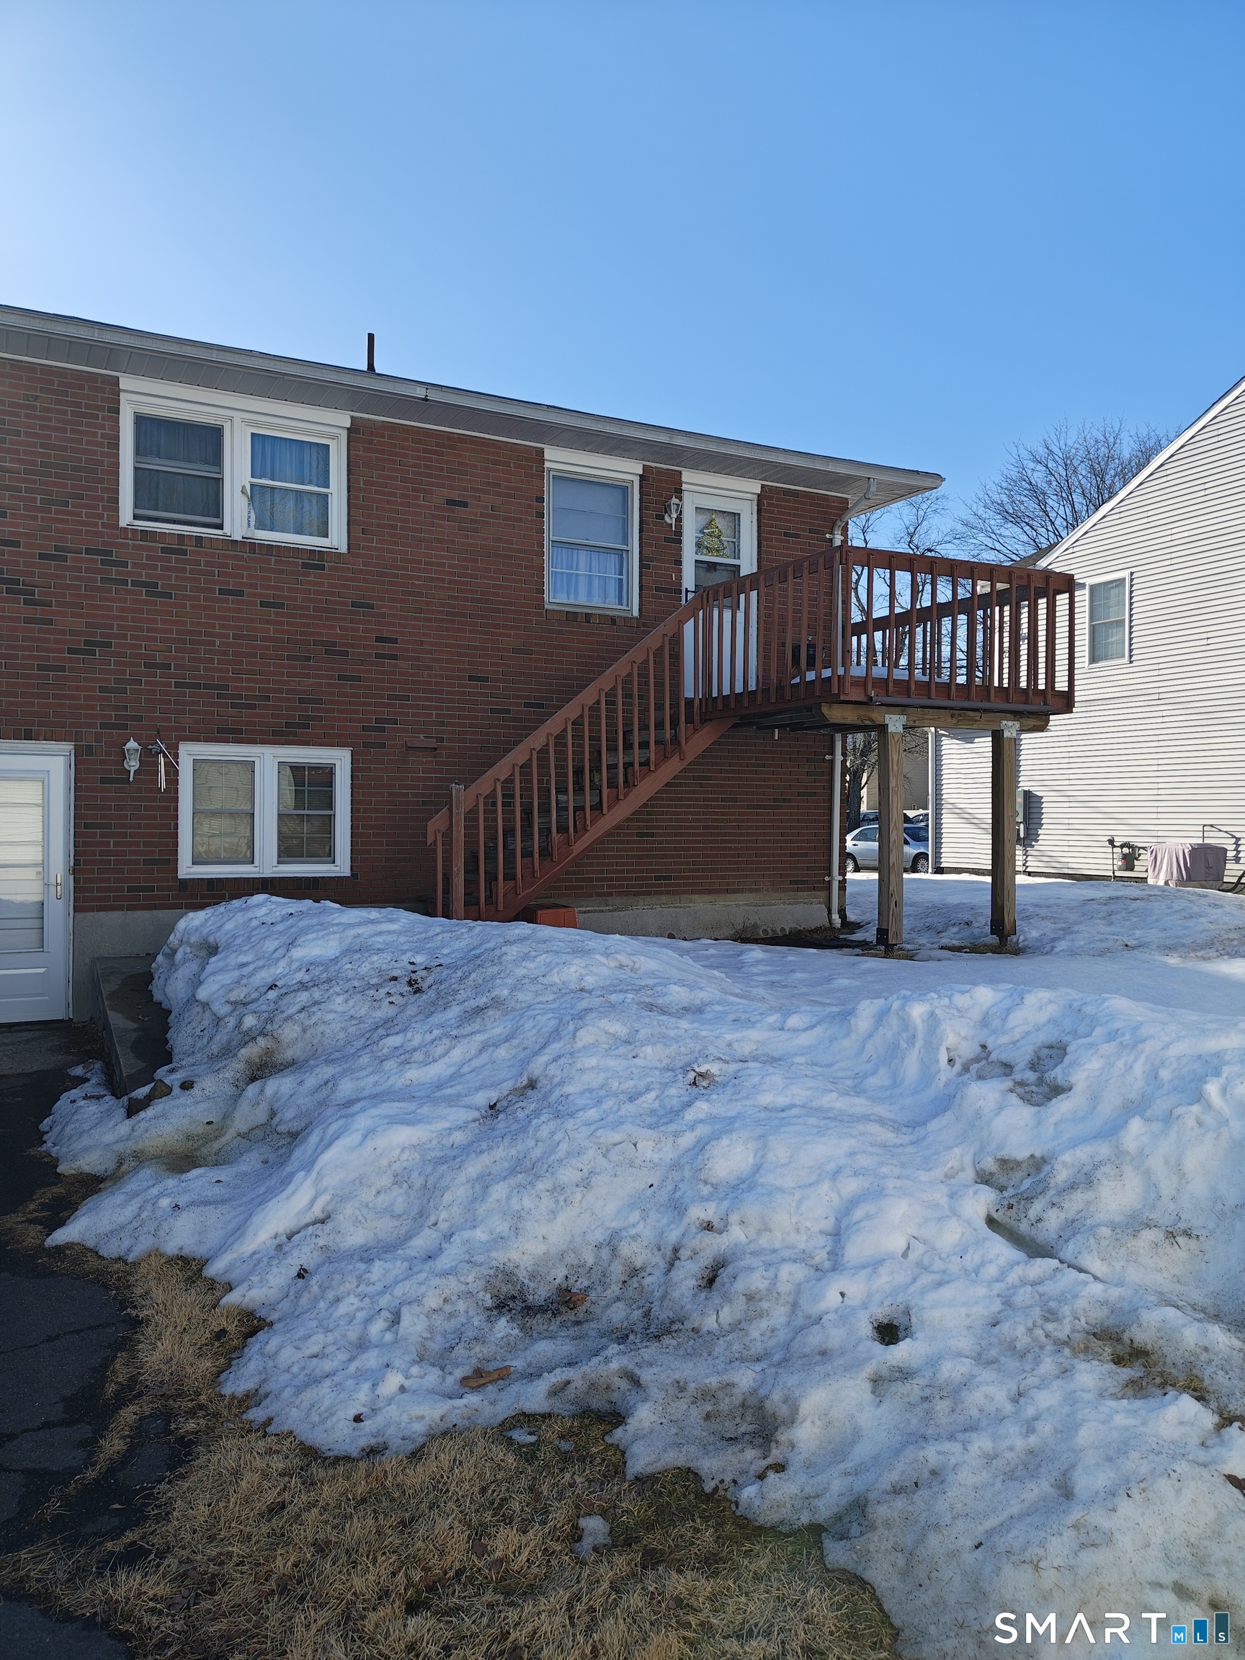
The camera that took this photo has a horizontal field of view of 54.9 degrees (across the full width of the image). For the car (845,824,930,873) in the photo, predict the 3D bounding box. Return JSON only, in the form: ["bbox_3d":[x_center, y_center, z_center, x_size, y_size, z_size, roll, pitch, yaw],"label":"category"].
[{"bbox_3d":[7.850,0.570,33.400,1.740,1.430,4.600,0,1,-38],"label":"car"}]

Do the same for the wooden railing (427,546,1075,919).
[{"bbox_3d":[0.882,-0.574,10.074,4.930,3.060,2.920,0,1,-27],"label":"wooden railing"}]

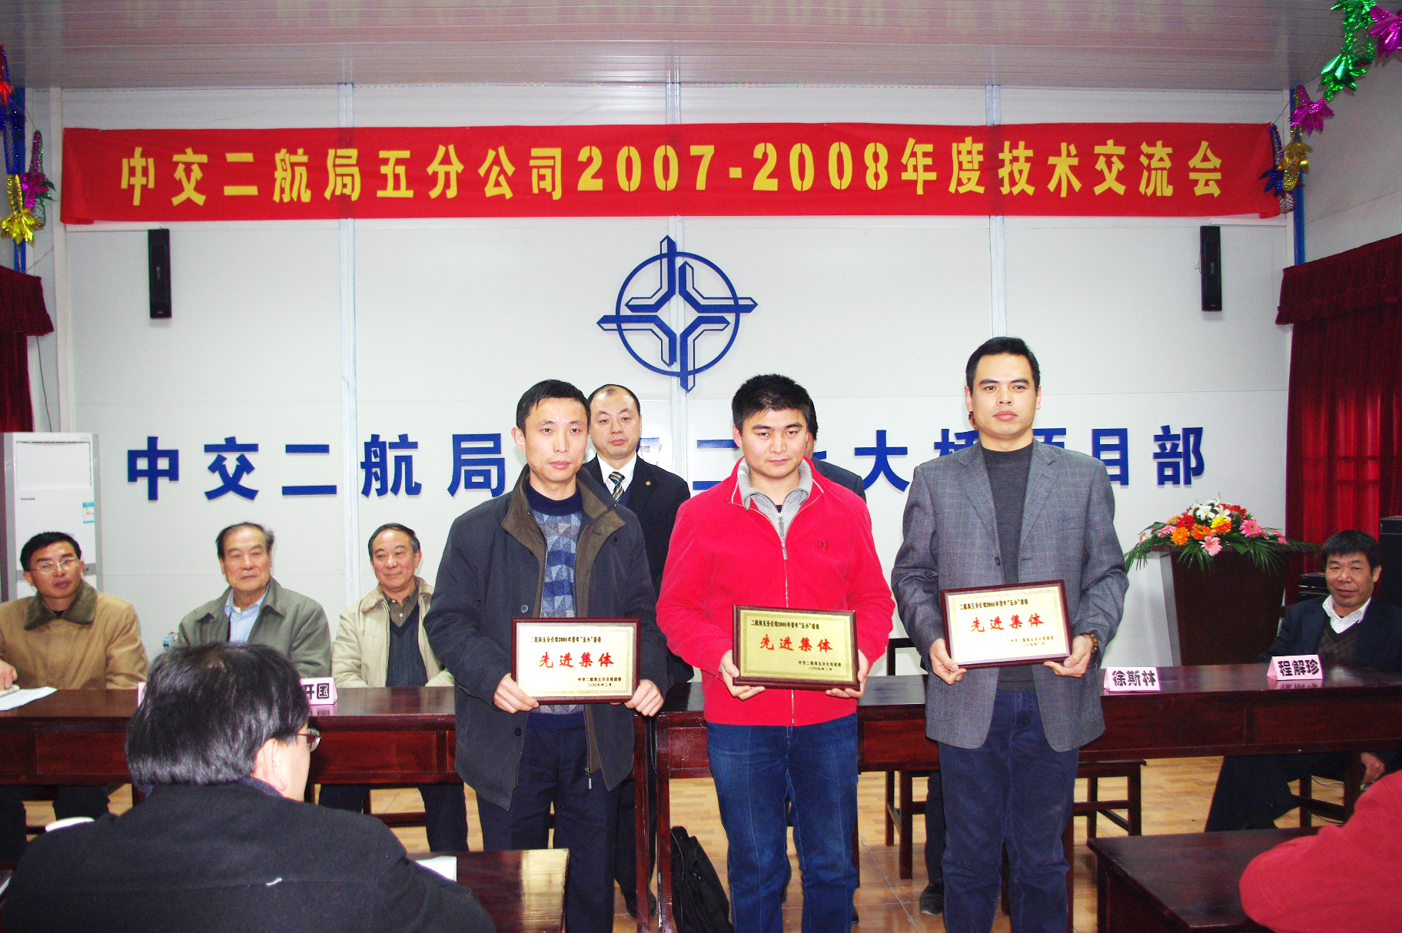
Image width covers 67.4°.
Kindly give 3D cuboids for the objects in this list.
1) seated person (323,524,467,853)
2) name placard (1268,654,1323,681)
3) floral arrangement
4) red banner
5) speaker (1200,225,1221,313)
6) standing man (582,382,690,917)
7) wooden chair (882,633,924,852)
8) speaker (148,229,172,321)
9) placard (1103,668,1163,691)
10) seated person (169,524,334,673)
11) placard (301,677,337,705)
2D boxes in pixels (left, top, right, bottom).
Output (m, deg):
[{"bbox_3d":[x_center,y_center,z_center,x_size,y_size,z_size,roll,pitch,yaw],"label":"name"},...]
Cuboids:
[{"bbox_3d":[-1.043,0.848,3.620,0.510,1.283,0.740,-1,1,-9],"label":"seated person"},{"bbox_3d":[1.912,0.648,3.387,0.152,0.068,0.060,-1,1,2],"label":"name placard"},{"bbox_3d":[2.623,0.351,5.300,0.918,0.353,0.450,-1,1,-3],"label":"floral arrangement"},{"bbox_3d":[-0.076,-1.632,5.836,6.727,0.520,0.050,-1,1,-3],"label":"red banner"},{"bbox_3d":[2.880,-1.116,5.933,0.108,0.479,0.095,-1,1,2],"label":"speaker"},{"bbox_3d":[-0.293,0.599,3.583,0.520,1.758,0.340,-1,1,-3],"label":"standing man"},{"bbox_3d":[0.894,1.064,3.921,0.430,0.785,0.430,-1,1,-3],"label":"wooden chair"},{"bbox_3d":[-2.900,-1.033,5.638,0.111,0.479,0.095,-1,1,-7],"label":"speaker"},{"bbox_3d":[1.341,0.658,3.277,0.152,0.068,0.060,-1,1,-1],"label":"placard"},{"bbox_3d":[-1.536,0.851,3.610,0.560,1.292,0.740,-1,1,-6],"label":"seated person"},{"bbox_3d":[-1.205,0.697,3.249,0.152,0.068,0.060,-1,1,-5],"label":"placard"}]

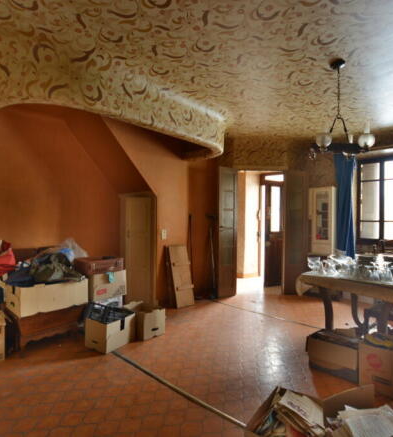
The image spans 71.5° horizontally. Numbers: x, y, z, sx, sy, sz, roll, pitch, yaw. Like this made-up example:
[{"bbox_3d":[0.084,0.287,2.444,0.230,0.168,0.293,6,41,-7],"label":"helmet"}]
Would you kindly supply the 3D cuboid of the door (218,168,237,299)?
[{"bbox_3d":[0.500,0.220,4.385,0.380,2.060,0.045,1,0,-35],"label":"door"}]

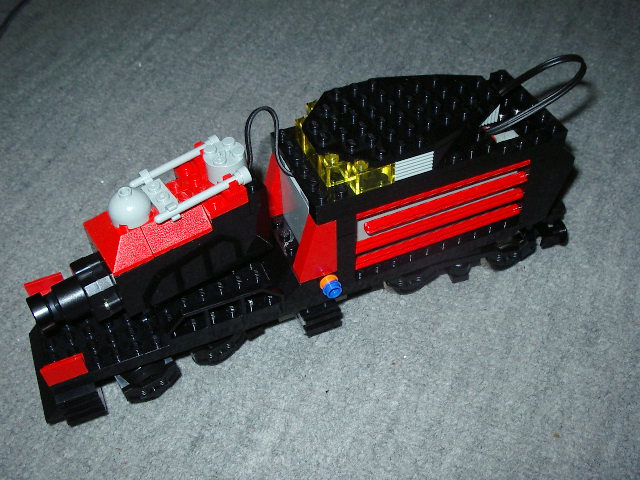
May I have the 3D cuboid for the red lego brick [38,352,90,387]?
[{"bbox_3d":[-0.096,0.049,0.265,0.016,0.006,0.008,-18,48,-14],"label":"red lego brick"}]

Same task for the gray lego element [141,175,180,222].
[{"bbox_3d":[-0.060,-0.016,0.264,0.008,0.006,0.028,-26,50,-21],"label":"gray lego element"}]

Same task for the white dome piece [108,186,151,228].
[{"bbox_3d":[-0.071,-0.013,0.258,0.016,0.011,0.016,-2,46,2],"label":"white dome piece"}]

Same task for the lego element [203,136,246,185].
[{"bbox_3d":[-0.037,-0.030,0.272,0.016,0.011,0.016,-2,46,2],"label":"lego element"}]

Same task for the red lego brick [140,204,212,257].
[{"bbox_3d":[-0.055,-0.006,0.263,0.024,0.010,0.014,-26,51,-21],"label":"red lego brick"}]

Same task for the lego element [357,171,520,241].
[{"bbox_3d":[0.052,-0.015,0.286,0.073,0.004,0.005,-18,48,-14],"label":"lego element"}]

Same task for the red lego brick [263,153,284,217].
[{"bbox_3d":[-0.018,-0.024,0.302,0.016,0.029,0.008,-18,48,-15],"label":"red lego brick"}]

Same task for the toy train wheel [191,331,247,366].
[{"bbox_3d":[-0.044,0.045,0.297,0.025,0.017,0.009,-26,51,-21],"label":"toy train wheel"}]

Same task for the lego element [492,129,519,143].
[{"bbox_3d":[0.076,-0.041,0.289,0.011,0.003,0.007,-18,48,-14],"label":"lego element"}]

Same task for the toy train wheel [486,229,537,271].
[{"bbox_3d":[0.087,0.005,0.330,0.025,0.017,0.009,-15,47,-12],"label":"toy train wheel"}]

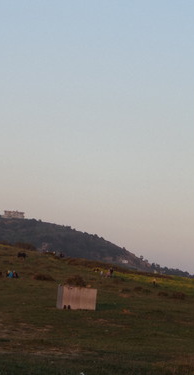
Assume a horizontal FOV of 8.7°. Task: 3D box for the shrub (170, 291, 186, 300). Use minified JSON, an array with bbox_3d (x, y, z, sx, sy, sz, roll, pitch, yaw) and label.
[{"bbox_3d":[7.283,9.771,115.000,1.400,0.850,1.350,5,-4,0],"label":"shrub"}]

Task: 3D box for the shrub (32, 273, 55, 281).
[{"bbox_3d":[-5.556,9.242,132.000,2.400,0.750,2.000,5,-4,0],"label":"shrub"}]

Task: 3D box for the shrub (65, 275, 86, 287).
[{"bbox_3d":[-1.894,8.239,112.000,1.750,1.100,1.650,5,-4,0],"label":"shrub"}]

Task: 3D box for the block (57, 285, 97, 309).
[{"bbox_3d":[-0.958,5.240,60.000,1.650,1.030,0.900,7,-4,-21],"label":"block"}]

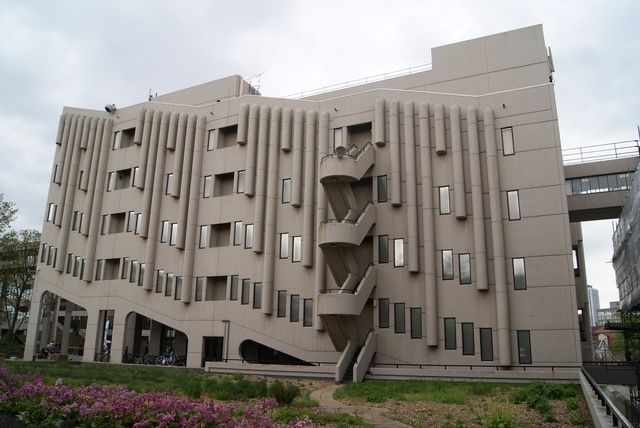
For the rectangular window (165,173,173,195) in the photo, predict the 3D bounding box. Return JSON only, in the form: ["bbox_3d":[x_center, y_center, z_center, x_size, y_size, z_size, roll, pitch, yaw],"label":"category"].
[{"bbox_3d":[-11.823,-2.343,37.834,0.600,1.688,0.150,-6,-16,25],"label":"rectangular window"}]

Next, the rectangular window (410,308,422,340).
[{"bbox_3d":[5.317,6.044,26.470,0.605,1.650,0.120,-6,-16,25],"label":"rectangular window"}]

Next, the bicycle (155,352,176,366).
[{"bbox_3d":[-10.786,10.218,33.690,1.750,1.000,0.550,-6,-16,25],"label":"bicycle"}]

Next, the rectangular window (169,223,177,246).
[{"bbox_3d":[-11.427,1.658,37.843,0.610,1.719,0.150,-5,-14,26],"label":"rectangular window"}]

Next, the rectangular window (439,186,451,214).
[{"bbox_3d":[7.130,-0.765,27.422,0.605,1.650,0.120,-6,-16,25],"label":"rectangular window"}]

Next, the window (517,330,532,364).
[{"bbox_3d":[10.820,7.037,25.363,0.610,1.719,0.150,-5,-14,26],"label":"window"}]

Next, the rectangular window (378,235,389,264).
[{"bbox_3d":[3.725,2.070,27.967,0.570,1.630,0.150,-5,-15,25],"label":"rectangular window"}]

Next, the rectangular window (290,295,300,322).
[{"bbox_3d":[-1.533,5.902,29.938,0.605,1.650,0.120,-6,-16,25],"label":"rectangular window"}]

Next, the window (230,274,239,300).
[{"bbox_3d":[-5.677,4.918,32.032,0.590,1.660,0.130,-6,-16,26],"label":"window"}]

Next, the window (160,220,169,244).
[{"bbox_3d":[-11.683,1.374,36.255,0.605,1.650,0.120,-6,-16,25],"label":"window"}]

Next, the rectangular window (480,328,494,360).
[{"bbox_3d":[8.502,6.659,24.454,0.570,1.630,0.150,-5,-15,25],"label":"rectangular window"}]

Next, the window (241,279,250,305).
[{"bbox_3d":[-4.854,5.100,31.562,0.590,1.660,0.130,-6,-16,26],"label":"window"}]

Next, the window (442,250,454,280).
[{"bbox_3d":[6.990,2.780,26.195,0.570,1.630,0.150,-5,-15,25],"label":"window"}]

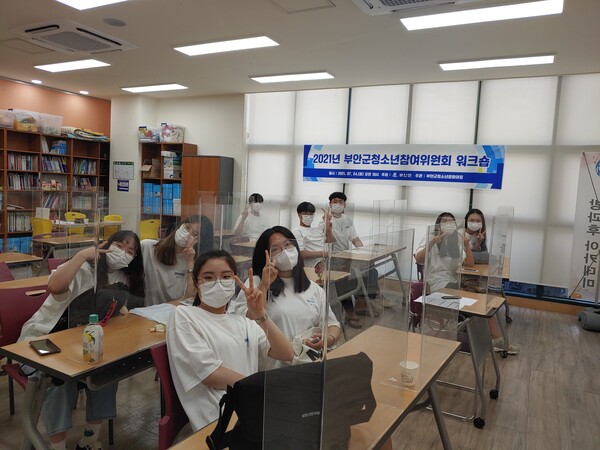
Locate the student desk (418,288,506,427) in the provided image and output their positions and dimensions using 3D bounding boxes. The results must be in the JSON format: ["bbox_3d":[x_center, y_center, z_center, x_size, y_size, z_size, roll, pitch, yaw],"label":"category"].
[{"bbox_3d":[1.112,0.886,3.062,0.460,0.720,0.540,7,7,34],"label":"student desk"}]

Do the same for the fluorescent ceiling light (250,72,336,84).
[{"bbox_3d":[-0.114,-2.079,6.102,1.200,0.060,0.300,6,7,27],"label":"fluorescent ceiling light"}]

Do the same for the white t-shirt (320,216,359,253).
[{"bbox_3d":[0.469,0.159,5.150,0.480,0.620,0.290,1,5,-15],"label":"white t-shirt"}]

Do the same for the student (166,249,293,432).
[{"bbox_3d":[-0.221,0.710,1.530,0.580,1.210,0.720,-1,6,-40],"label":"student"}]

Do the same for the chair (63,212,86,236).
[{"bbox_3d":[-4.165,0.196,7.950,0.470,0.800,0.520,2,5,-10],"label":"chair"}]

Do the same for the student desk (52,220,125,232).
[{"bbox_3d":[-3.274,0.325,6.601,0.550,0.720,1.000,6,7,27],"label":"student desk"}]

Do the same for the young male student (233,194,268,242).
[{"bbox_3d":[-0.537,0.288,5.470,0.560,1.340,0.680,1,5,-22],"label":"young male student"}]

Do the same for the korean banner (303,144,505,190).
[{"bbox_3d":[1.403,-0.885,6.437,2.960,0.590,0.020,5,5,24],"label":"korean banner"}]

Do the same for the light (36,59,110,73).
[{"bbox_3d":[-3.129,-2.196,5.932,1.200,0.060,0.300,6,7,27],"label":"light"}]

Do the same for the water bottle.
[{"bbox_3d":[-0.835,0.454,1.749,0.072,0.187,0.072,1,5,-20],"label":"water bottle"}]

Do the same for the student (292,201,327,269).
[{"bbox_3d":[0.184,0.386,4.821,0.500,1.260,0.720,-3,8,-43],"label":"student"}]

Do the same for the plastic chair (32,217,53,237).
[{"bbox_3d":[-3.938,0.291,6.950,0.470,0.800,0.520,5,5,24],"label":"plastic chair"}]

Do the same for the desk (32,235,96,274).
[{"bbox_3d":[-2.647,0.525,4.928,0.460,0.720,0.560,6,7,27],"label":"desk"}]

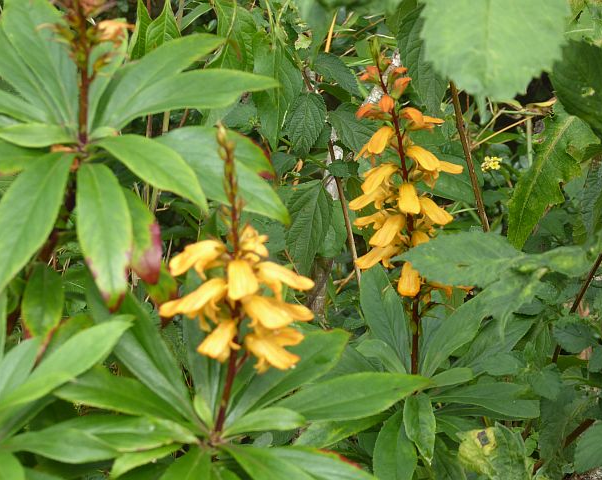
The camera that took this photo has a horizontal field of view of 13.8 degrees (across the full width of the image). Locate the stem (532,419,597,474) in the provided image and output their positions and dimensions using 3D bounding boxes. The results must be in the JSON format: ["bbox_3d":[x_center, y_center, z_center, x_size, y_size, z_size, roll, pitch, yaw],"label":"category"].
[{"bbox_3d":[0.196,0.153,1.855,0.058,0.006,0.006,-39,0,-10],"label":"stem"}]

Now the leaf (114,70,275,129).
[{"bbox_3d":[-0.057,-0.073,1.330,0.094,0.012,0.031,-11,44,-12],"label":"leaf"}]

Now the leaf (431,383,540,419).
[{"bbox_3d":[0.146,0.130,1.990,0.090,0.020,0.030,10,46,13],"label":"leaf"}]

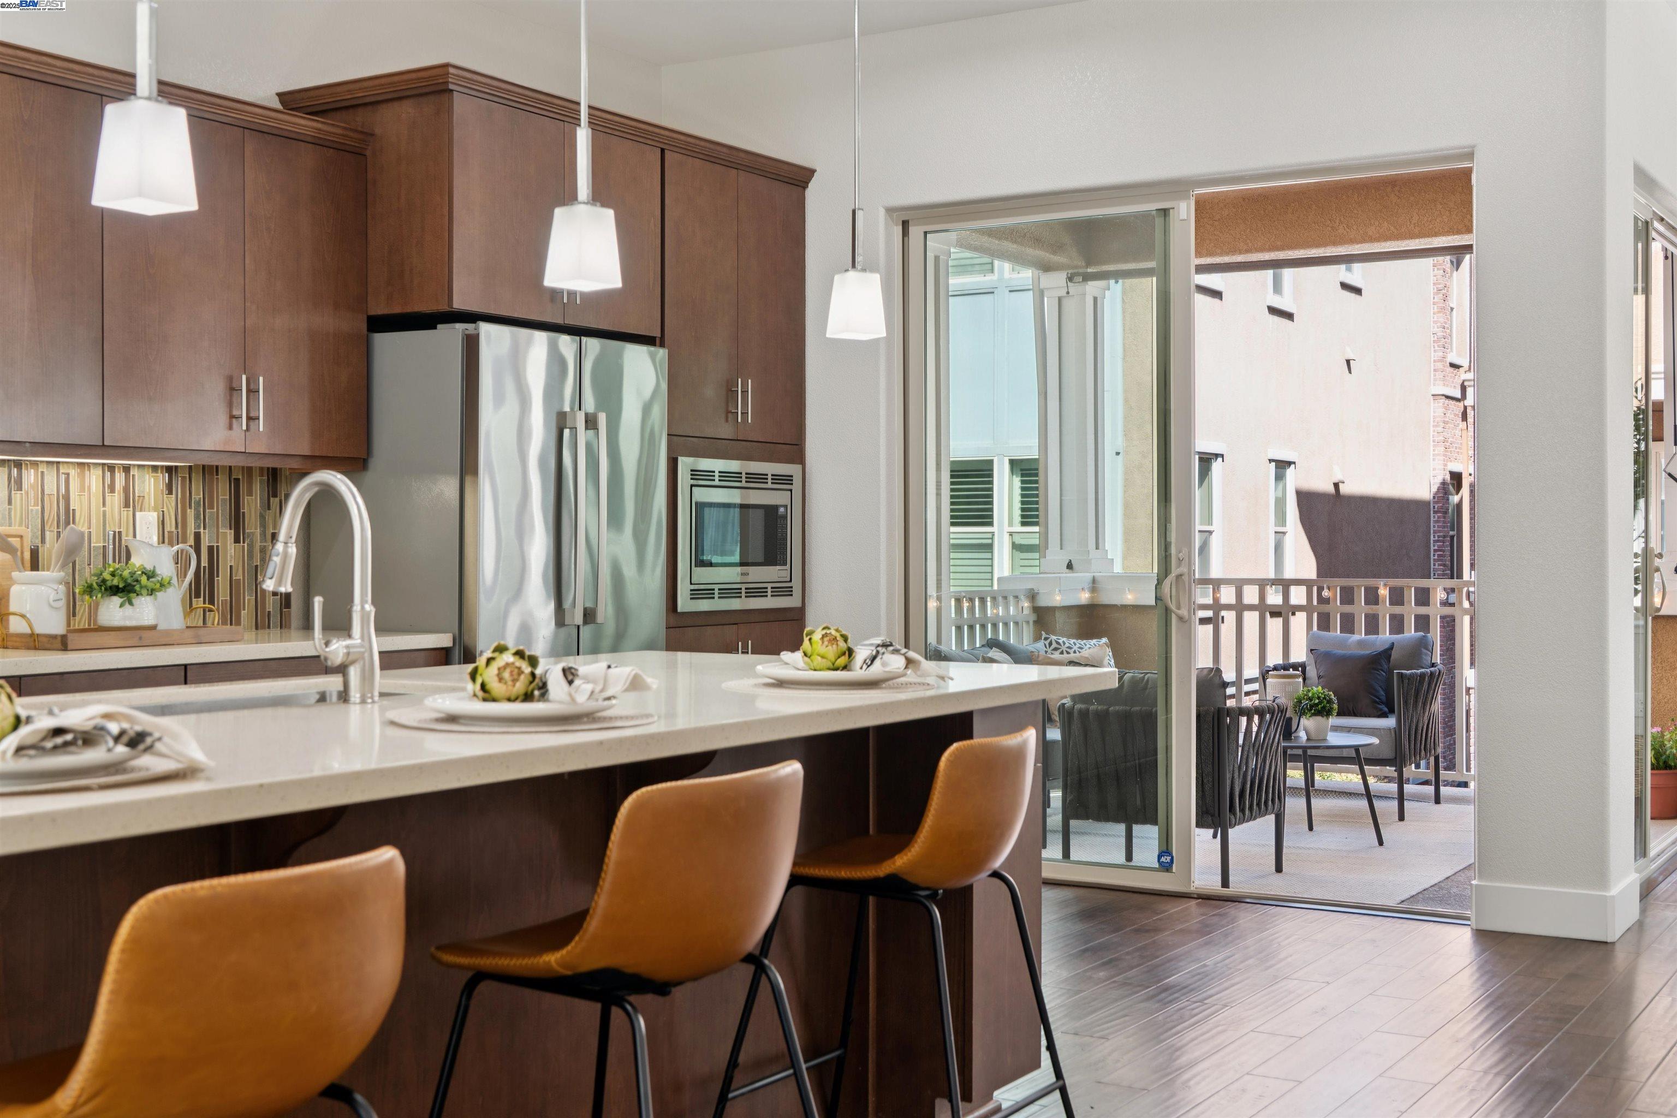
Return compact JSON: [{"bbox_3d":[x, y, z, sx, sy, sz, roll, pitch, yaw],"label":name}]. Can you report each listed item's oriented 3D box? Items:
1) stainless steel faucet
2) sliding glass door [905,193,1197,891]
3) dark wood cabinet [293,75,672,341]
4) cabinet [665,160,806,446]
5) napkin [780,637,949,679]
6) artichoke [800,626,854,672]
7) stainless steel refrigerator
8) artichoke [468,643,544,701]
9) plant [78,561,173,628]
[{"bbox_3d":[-0.921,0.042,3.203,0.275,0.397,0.130,0,1,33],"label":"stainless steel faucet"},{"bbox_3d":[0.706,-0.047,6.418,1.107,2.296,0.050,0,1,33],"label":"sliding glass door"},{"bbox_3d":[-1.122,-1.066,5.959,0.690,0.677,0.985,0,1,33],"label":"dark wood cabinet"},{"bbox_3d":[-0.628,-0.891,6.730,0.675,0.952,0.823,0,1,33],"label":"cabinet"},{"bbox_3d":[0.046,0.189,3.664,0.350,0.078,0.180,0,1,33],"label":"napkin"},{"bbox_3d":[-0.023,0.176,3.660,0.101,0.094,0.101,0,1,0],"label":"artichoke"},{"bbox_3d":[-1.085,0.205,5.914,0.755,1.789,0.890,0,1,33],"label":"stainless steel refrigerator"},{"bbox_3d":[-0.525,0.178,2.950,0.117,0.095,0.117,0,1,0],"label":"artichoke"},{"bbox_3d":[-1.883,0.105,4.926,0.220,0.197,0.248,0,1,33],"label":"plant"}]

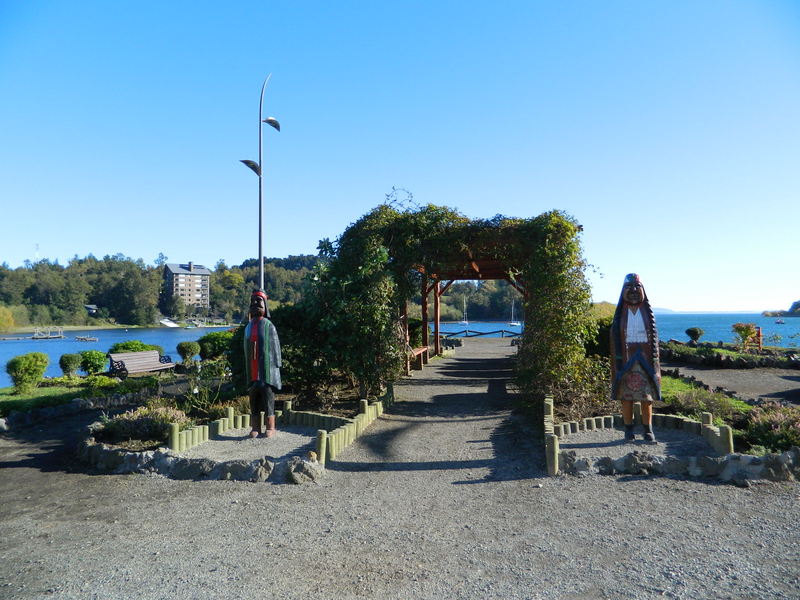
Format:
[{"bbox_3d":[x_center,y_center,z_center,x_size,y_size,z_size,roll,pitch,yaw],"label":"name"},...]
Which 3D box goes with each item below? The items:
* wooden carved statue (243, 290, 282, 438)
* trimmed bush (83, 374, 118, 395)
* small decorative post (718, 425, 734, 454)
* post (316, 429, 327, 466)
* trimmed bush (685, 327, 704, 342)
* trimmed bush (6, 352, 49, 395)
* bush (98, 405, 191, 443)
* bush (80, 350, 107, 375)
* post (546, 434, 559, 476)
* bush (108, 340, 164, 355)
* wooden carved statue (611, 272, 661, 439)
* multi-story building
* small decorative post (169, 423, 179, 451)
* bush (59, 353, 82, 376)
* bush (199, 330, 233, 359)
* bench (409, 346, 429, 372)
[{"bbox_3d":[-1.695,0.786,7.150,0.480,1.790,0.380,0,-1,12],"label":"wooden carved statue"},{"bbox_3d":[-6.324,1.774,12.200,0.770,0.410,0.680,0,-1,0],"label":"trimmed bush"},{"bbox_3d":[3.323,1.416,5.848,0.110,0.310,0.110,0,-1,0],"label":"small decorative post"},{"bbox_3d":[-0.788,1.484,5.786,0.090,0.370,0.090,0,-1,0],"label":"post"},{"bbox_3d":[10.449,1.252,20.476,0.690,0.580,0.660,0,-1,0],"label":"trimmed bush"},{"bbox_3d":[-7.220,1.425,11.200,0.800,0.800,0.750,0,-1,0],"label":"trimmed bush"},{"bbox_3d":[-3.073,1.421,6.918,1.000,0.350,0.800,0,-1,0],"label":"bush"},{"bbox_3d":[-7.639,1.583,14.400,0.660,0.640,0.640,0,-1,0],"label":"bush"},{"bbox_3d":[1.465,1.468,5.516,0.105,0.390,0.105,0,-1,0],"label":"post"},{"bbox_3d":[-8.345,1.739,18.264,1.650,0.900,1.000,0,-1,0],"label":"bush"},{"bbox_3d":[2.690,0.648,6.586,0.540,1.860,0.420,0,-1,12],"label":"wooden carved statue"},{"bbox_3d":[-114.500,-6.058,310.235,19.500,27.000,15.000,1,-2,-44],"label":"multi-story building"},{"bbox_3d":[-2.503,1.517,6.400,0.104,0.315,0.104,0,-1,-6],"label":"small decorative post"},{"bbox_3d":[-9.124,1.833,15.961,0.640,0.700,0.620,0,-1,0],"label":"bush"},{"bbox_3d":[-5.148,1.340,16.300,1.050,0.900,1.000,0,-1,0],"label":"bush"},{"bbox_3d":[0.500,1.713,16.864,0.420,0.500,3.200,0,-1,10],"label":"bench"}]

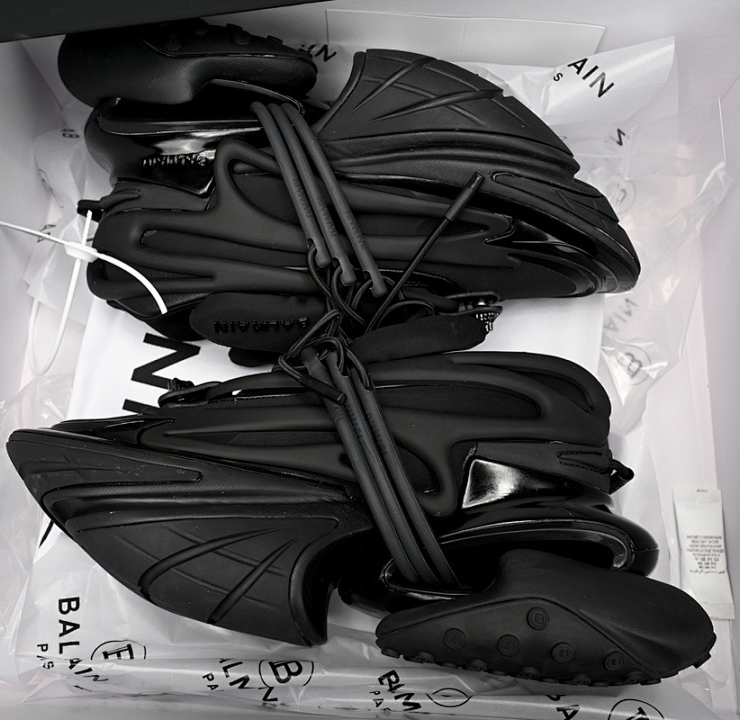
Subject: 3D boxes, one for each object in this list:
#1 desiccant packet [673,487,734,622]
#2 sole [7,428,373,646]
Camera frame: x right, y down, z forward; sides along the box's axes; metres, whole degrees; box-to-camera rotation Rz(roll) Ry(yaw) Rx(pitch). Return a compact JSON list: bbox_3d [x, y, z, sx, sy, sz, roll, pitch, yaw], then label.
[{"bbox_3d":[0.177,0.102,0.414,0.026,0.006,0.067,1,73,-1],"label":"desiccant packet"},{"bbox_3d":[-0.086,0.079,0.360,0.180,0.108,0.070,11,73,2],"label":"sole"}]

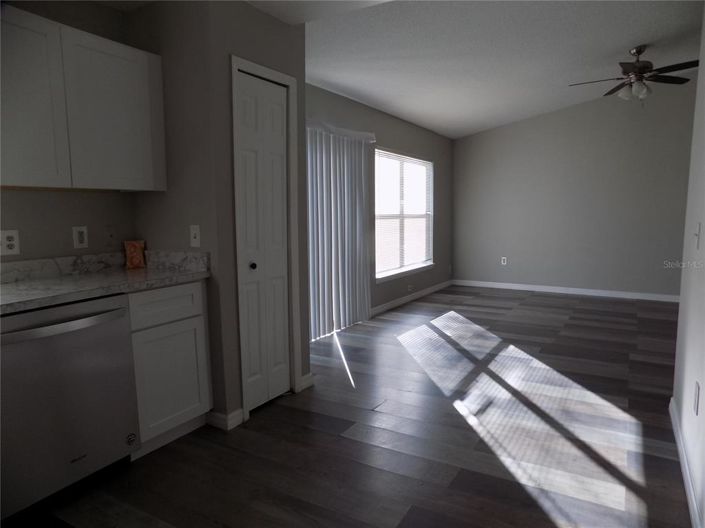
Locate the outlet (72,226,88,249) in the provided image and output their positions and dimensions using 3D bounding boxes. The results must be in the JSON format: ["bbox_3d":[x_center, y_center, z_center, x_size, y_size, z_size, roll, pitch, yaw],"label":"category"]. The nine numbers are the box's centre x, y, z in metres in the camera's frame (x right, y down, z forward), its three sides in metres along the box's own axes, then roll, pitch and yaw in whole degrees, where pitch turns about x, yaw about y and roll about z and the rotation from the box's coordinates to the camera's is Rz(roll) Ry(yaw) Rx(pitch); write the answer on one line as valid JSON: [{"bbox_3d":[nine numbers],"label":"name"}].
[{"bbox_3d":[-1.528,-0.148,2.633,0.010,0.117,0.076,3,7,31],"label":"outlet"}]

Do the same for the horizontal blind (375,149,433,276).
[{"bbox_3d":[0.697,-0.657,6.261,0.110,1.513,1.834,3,7,31],"label":"horizontal blind"}]

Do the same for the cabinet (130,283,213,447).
[{"bbox_3d":[-1.194,0.482,2.644,0.610,0.763,0.488,3,7,31],"label":"cabinet"}]

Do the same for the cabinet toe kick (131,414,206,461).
[{"bbox_3d":[-0.989,0.920,2.558,0.017,0.102,0.488,3,7,31],"label":"cabinet toe kick"}]

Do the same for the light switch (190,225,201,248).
[{"bbox_3d":[-0.892,-0.158,2.675,0.073,0.118,0.009,3,7,31],"label":"light switch"}]

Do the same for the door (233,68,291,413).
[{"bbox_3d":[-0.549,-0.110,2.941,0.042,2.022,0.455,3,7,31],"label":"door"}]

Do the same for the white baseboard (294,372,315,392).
[{"bbox_3d":[-0.340,0.836,3.302,0.022,0.095,0.205,3,7,31],"label":"white baseboard"}]

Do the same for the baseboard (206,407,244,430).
[{"bbox_3d":[-0.748,0.898,2.775,0.176,0.094,0.130,3,7,31],"label":"baseboard"}]

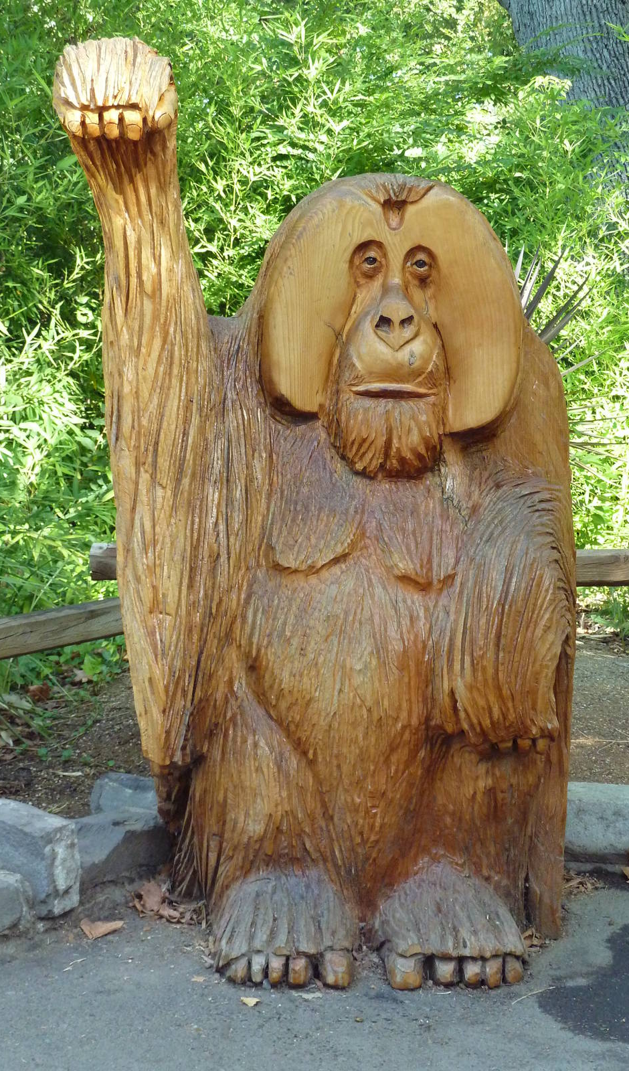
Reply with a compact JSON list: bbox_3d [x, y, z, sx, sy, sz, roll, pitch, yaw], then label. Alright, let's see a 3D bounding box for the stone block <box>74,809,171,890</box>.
[{"bbox_3d":[-0.595,0.954,5.269,0.300,0.190,0.190,-3,5,-30],"label":"stone block"}]

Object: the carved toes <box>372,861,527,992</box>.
[{"bbox_3d":[0.347,1.004,4.425,0.360,0.230,0.320,0,4,-6],"label":"carved toes"}]

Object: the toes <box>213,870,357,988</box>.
[{"bbox_3d":[-0.075,1.005,4.430,0.340,0.225,0.310,1,4,7],"label":"toes"}]

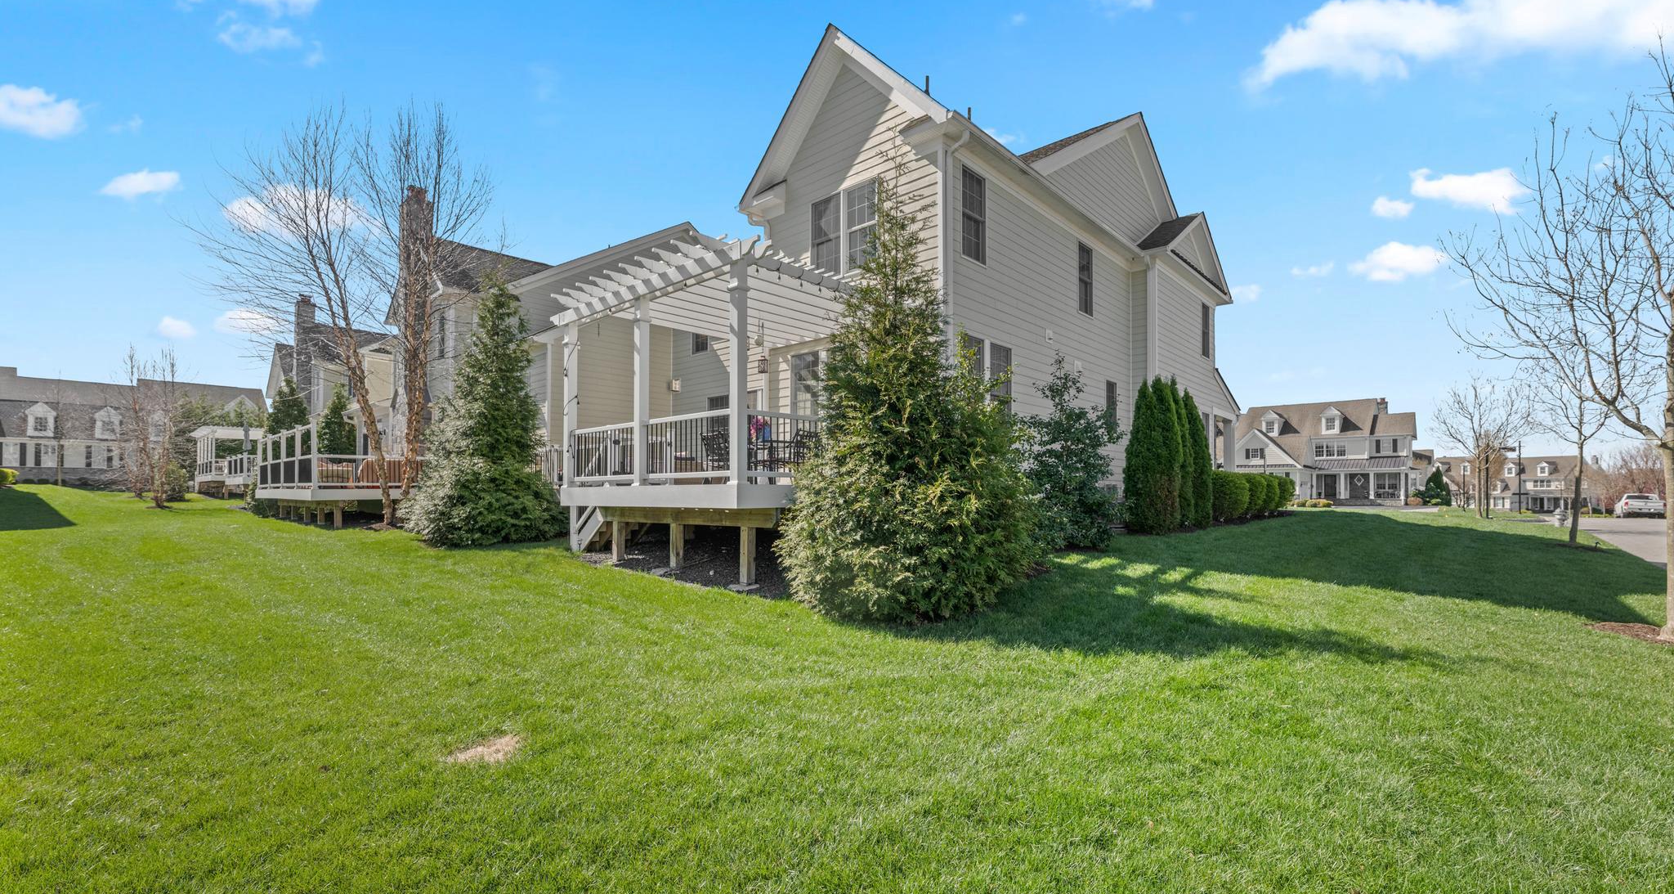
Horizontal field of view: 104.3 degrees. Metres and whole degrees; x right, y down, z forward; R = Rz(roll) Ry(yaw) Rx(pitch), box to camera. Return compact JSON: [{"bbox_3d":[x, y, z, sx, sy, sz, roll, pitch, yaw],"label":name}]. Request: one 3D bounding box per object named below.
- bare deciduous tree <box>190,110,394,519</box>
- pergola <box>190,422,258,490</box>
[{"bbox_3d":[-15.084,-3.731,18.200,4.700,11.500,4.600,-2,-3,44],"label":"bare deciduous tree"},{"bbox_3d":[-37.473,0.692,40.500,4.800,3.800,3.600,-2,-3,44],"label":"pergola"}]

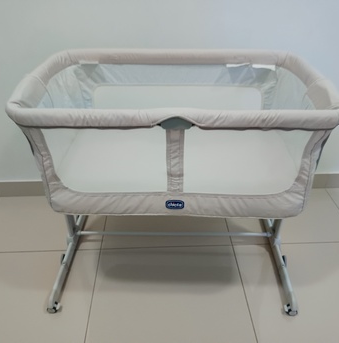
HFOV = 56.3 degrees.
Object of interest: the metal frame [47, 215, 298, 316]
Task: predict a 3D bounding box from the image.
[{"bbox_3d":[0.010,0.216,1.341,0.910,0.320,0.640,0,37,0],"label":"metal frame"}]

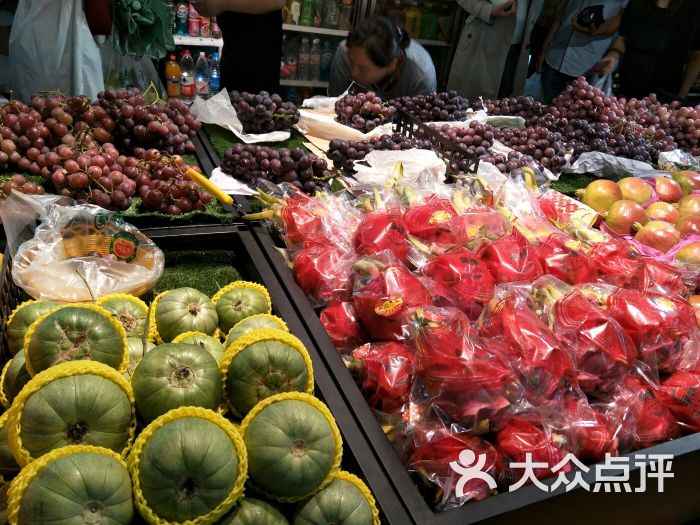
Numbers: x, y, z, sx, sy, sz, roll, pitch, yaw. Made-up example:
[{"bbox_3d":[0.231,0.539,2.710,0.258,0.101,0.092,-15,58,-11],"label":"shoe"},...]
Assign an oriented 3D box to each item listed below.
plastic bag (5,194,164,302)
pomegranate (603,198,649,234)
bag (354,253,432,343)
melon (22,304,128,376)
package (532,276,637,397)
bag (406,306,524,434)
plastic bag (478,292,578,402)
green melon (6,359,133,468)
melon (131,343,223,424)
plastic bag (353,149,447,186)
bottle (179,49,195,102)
[{"bbox_3d":[-0.399,-0.020,0.730,0.215,0.105,0.180,-9,30,-28],"label":"plastic bag"},{"bbox_3d":[0.556,-0.091,0.980,0.088,0.082,0.086,20,29,27],"label":"pomegranate"},{"bbox_3d":[0.058,0.045,0.665,0.105,0.105,0.125,9,31,7],"label":"bag"},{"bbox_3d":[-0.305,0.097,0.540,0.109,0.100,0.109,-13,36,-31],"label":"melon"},{"bbox_3d":[0.297,0.094,0.615,0.120,0.115,0.140,24,34,27],"label":"package"},{"bbox_3d":[0.133,0.125,0.560,0.125,0.100,0.115,14,27,16],"label":"bag"},{"bbox_3d":[0.222,0.105,0.600,0.110,0.100,0.135,-1,31,-10],"label":"plastic bag"},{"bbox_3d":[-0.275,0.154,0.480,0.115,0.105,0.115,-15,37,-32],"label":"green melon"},{"bbox_3d":[-0.195,0.139,0.545,0.105,0.100,0.105,-10,33,-24],"label":"melon"},{"bbox_3d":[0.106,-0.201,1.040,0.195,0.065,0.120,8,26,4],"label":"plastic bag"},{"bbox_3d":[-0.751,-0.859,2.230,0.066,0.235,0.066,-4,32,-17],"label":"bottle"}]

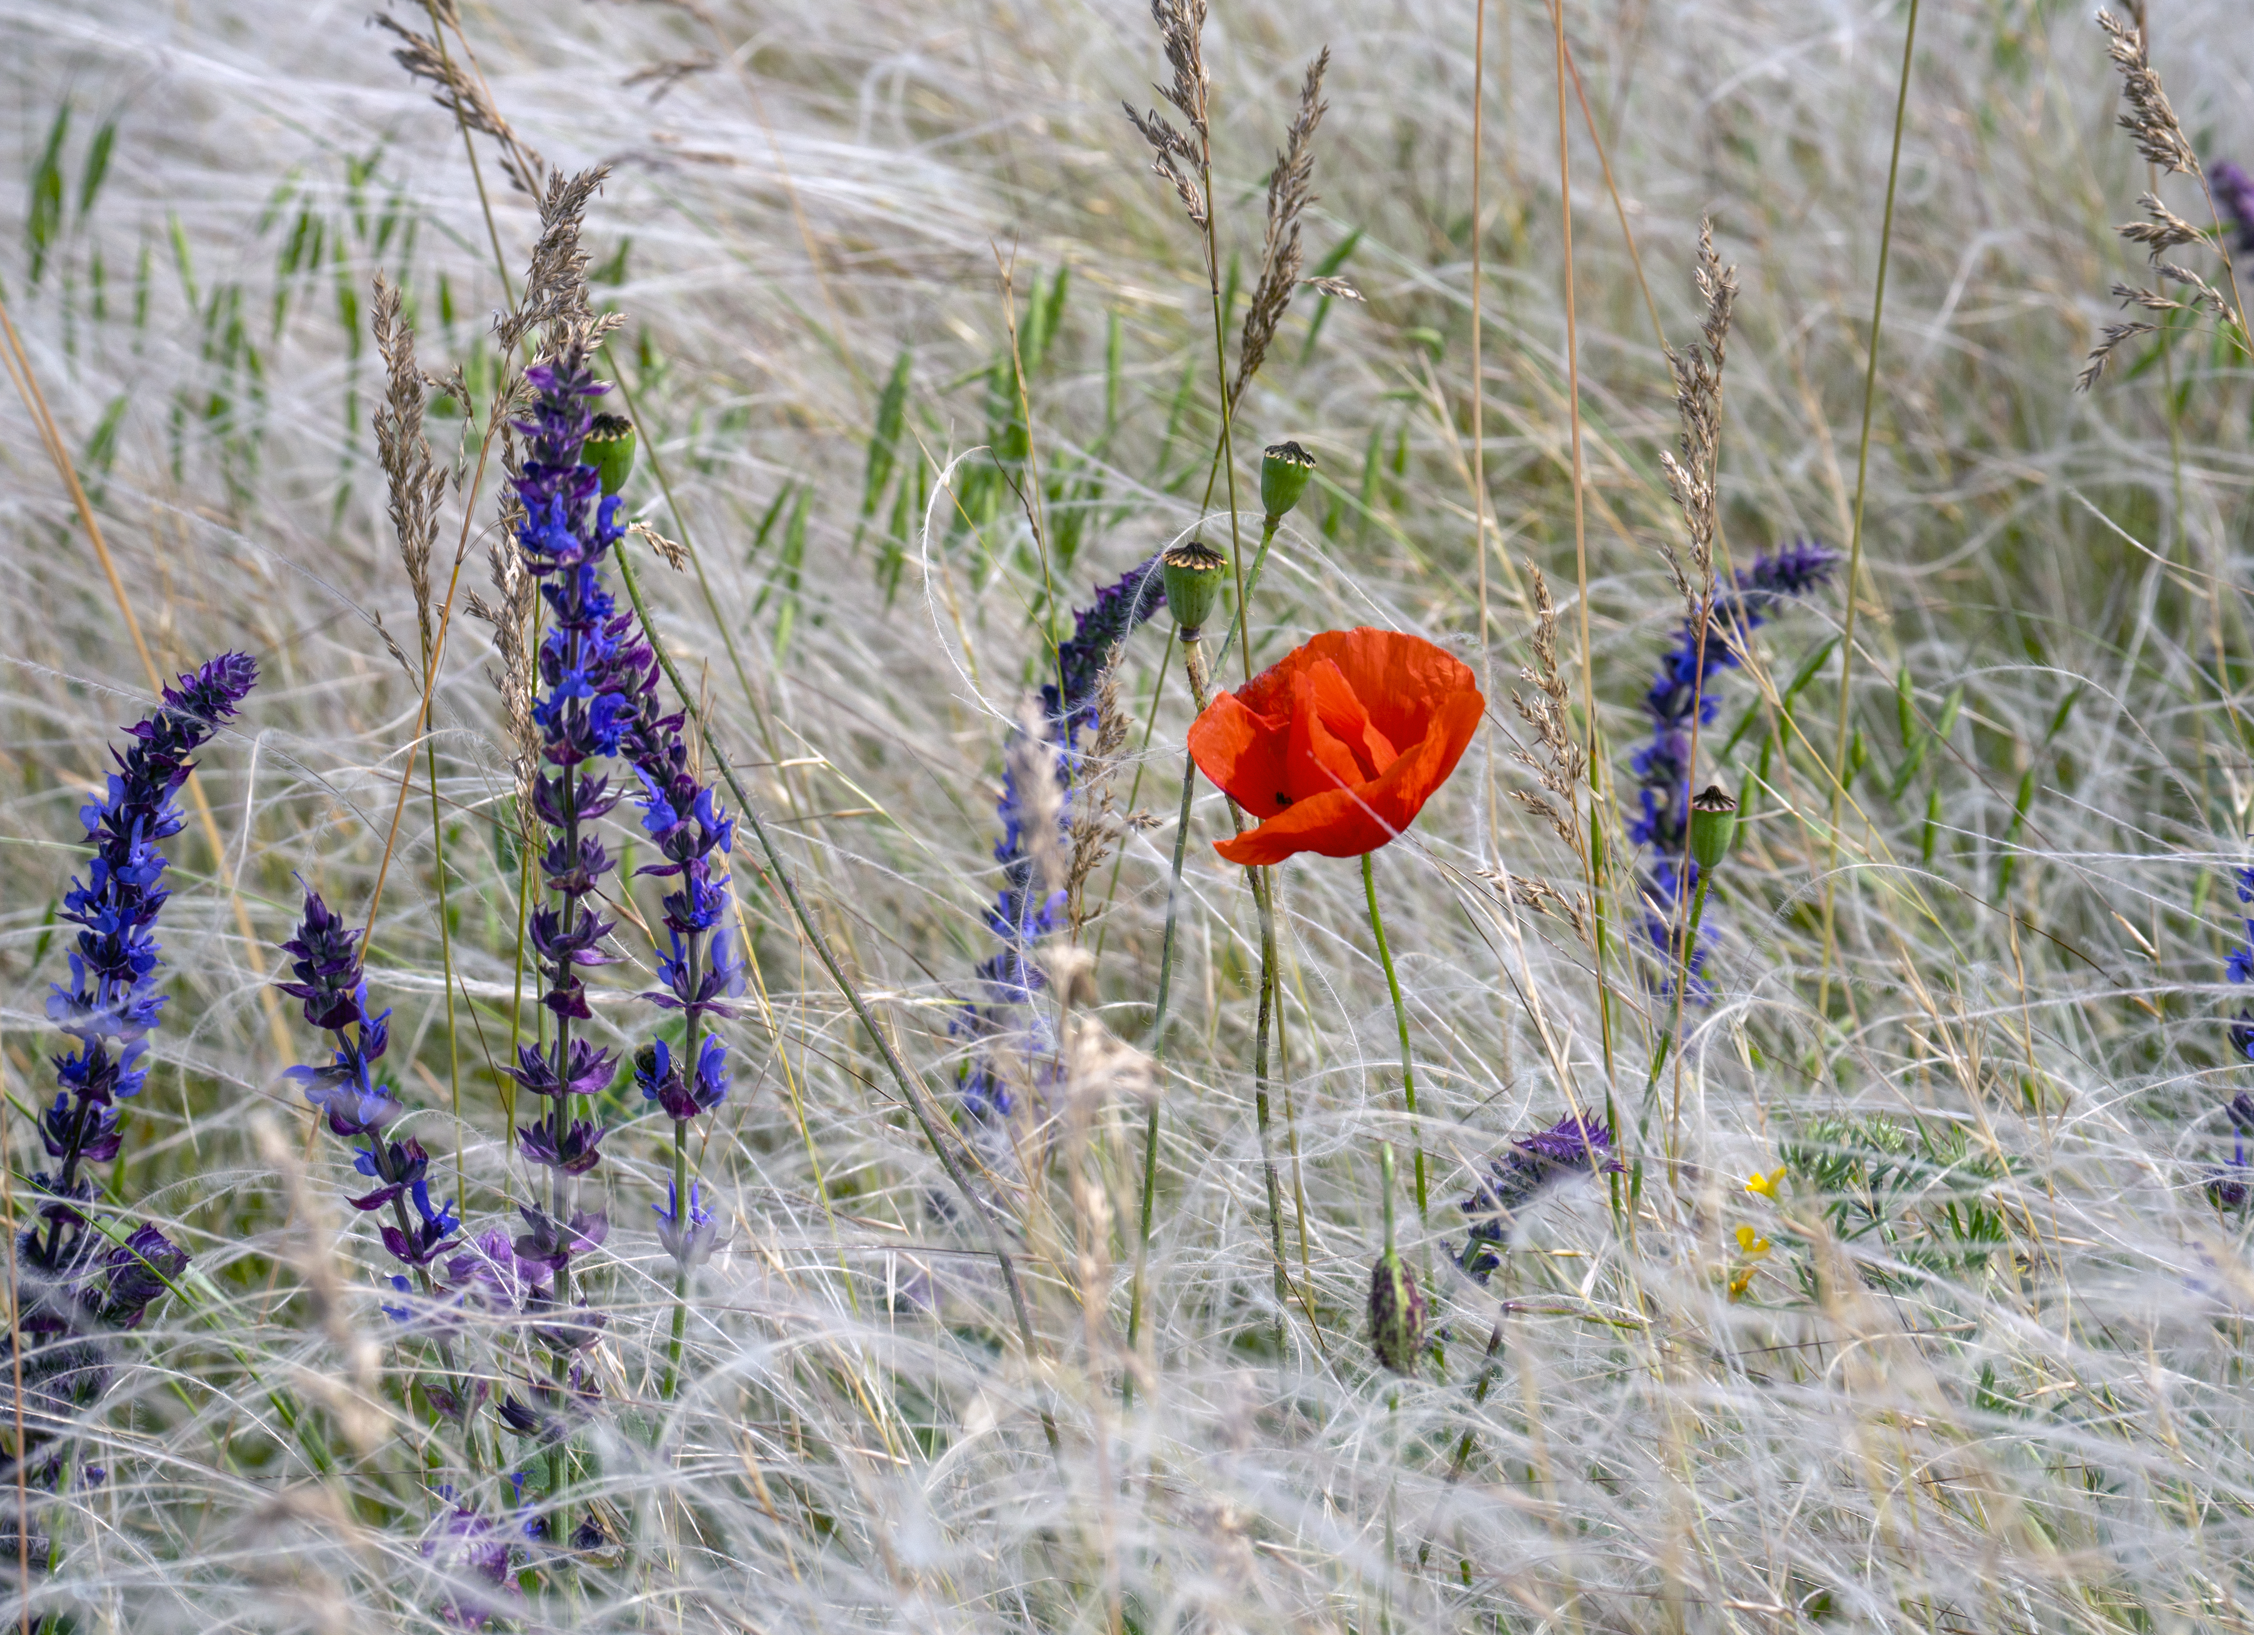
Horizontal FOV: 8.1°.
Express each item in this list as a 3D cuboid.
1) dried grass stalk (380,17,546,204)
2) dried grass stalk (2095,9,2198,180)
[{"bbox_3d":[-0.131,-0.141,3.150,0.013,0.048,0.011,-40,10,0],"label":"dried grass stalk"},{"bbox_3d":[0.198,-0.141,3.100,0.011,0.037,0.010,-30,10,0],"label":"dried grass stalk"}]

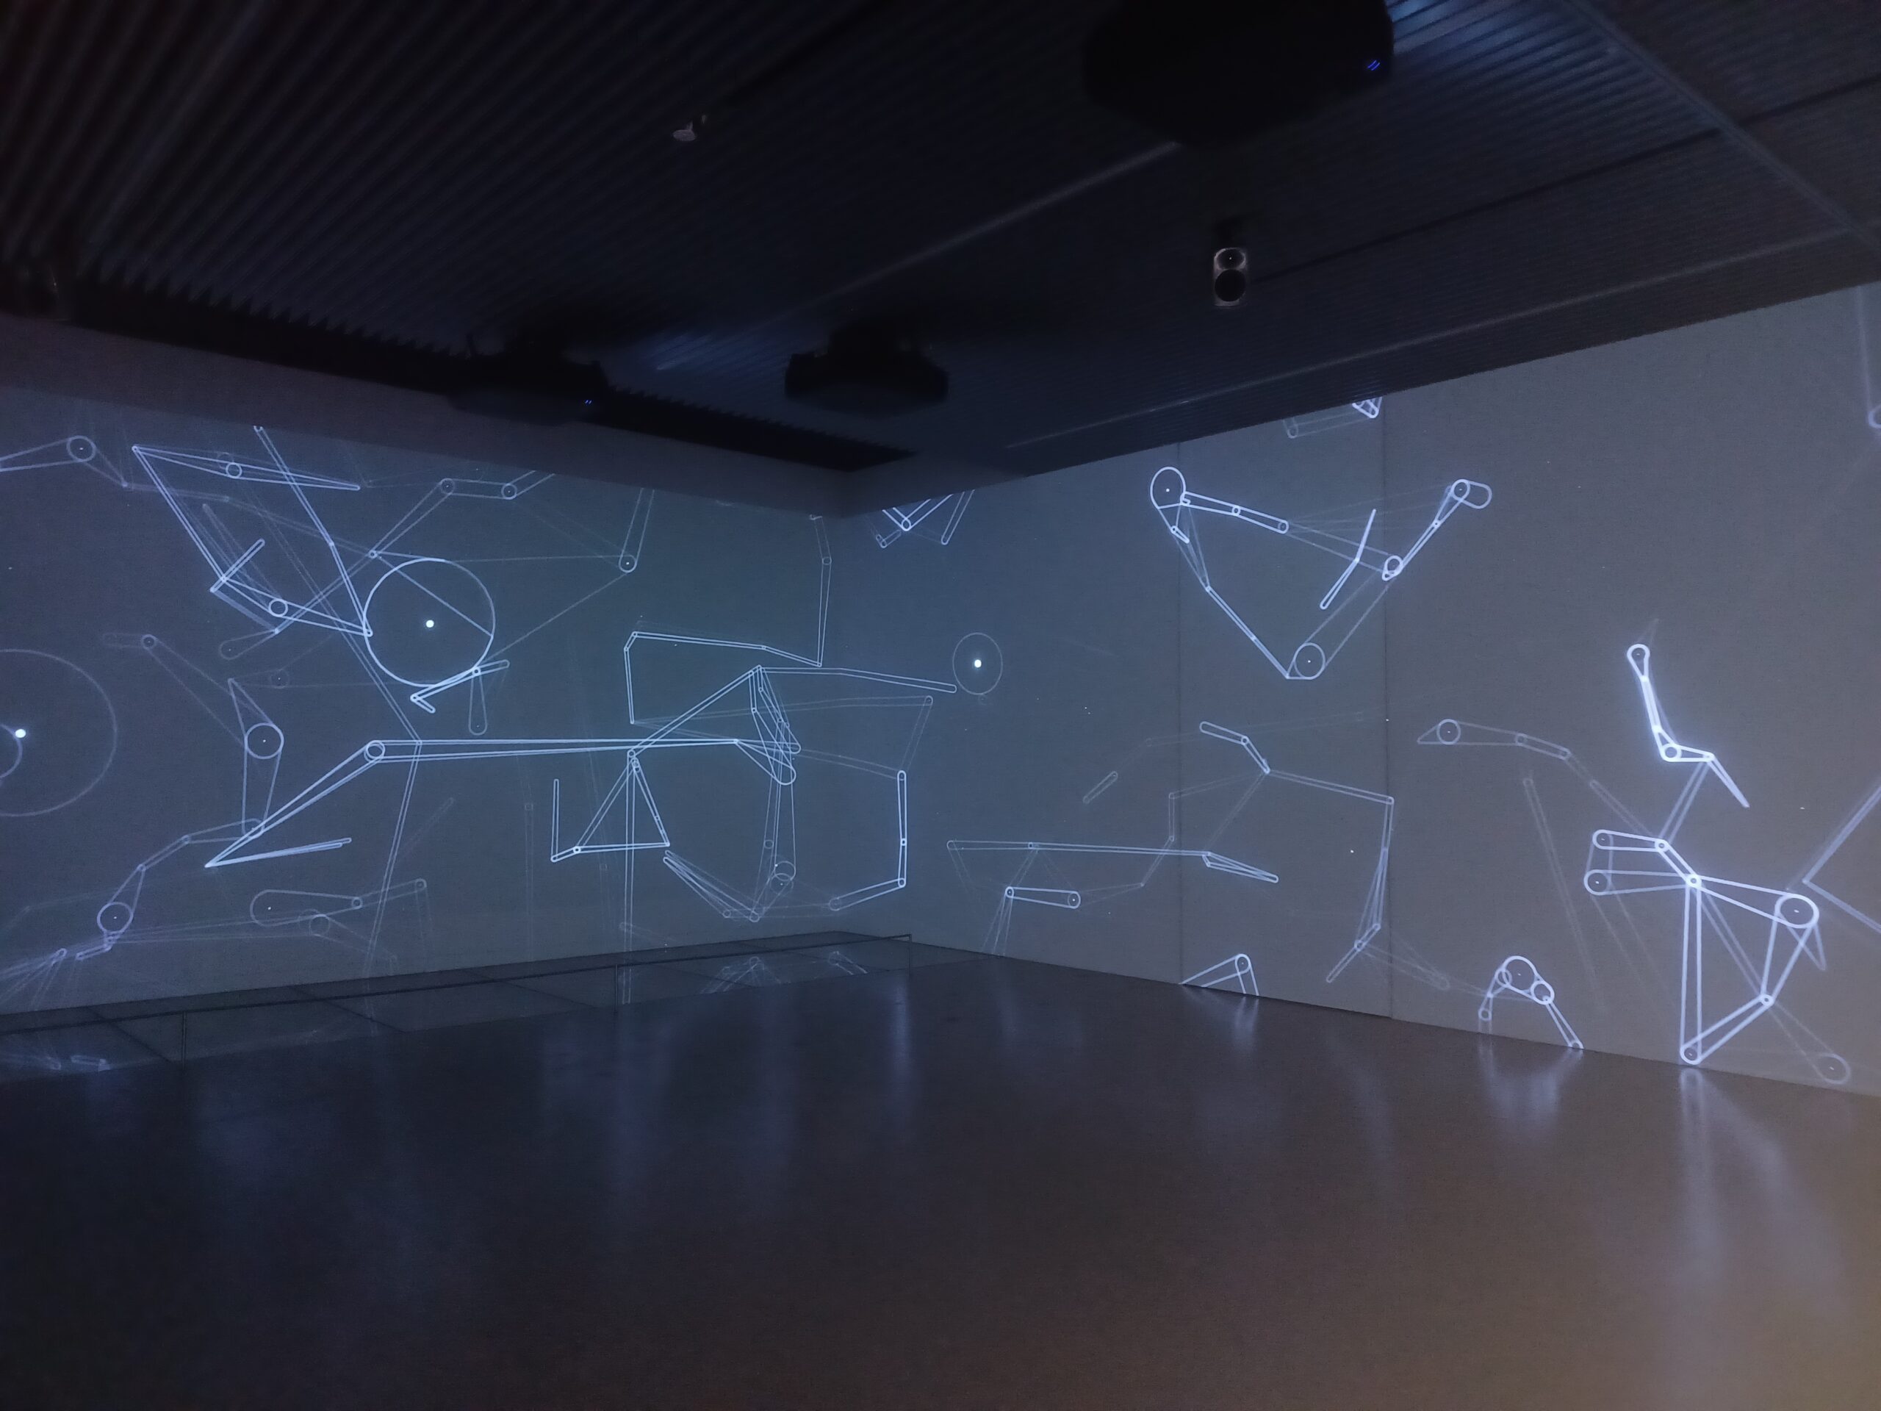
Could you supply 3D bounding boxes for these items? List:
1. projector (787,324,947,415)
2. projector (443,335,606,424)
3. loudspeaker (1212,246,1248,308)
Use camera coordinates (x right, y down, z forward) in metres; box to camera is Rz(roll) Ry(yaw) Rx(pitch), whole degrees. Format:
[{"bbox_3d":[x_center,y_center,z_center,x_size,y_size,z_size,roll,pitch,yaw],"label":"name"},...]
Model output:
[{"bbox_3d":[-0.364,-1.619,6.668,0.590,0.230,0.560,3,-4,-41],"label":"projector"},{"bbox_3d":[-2.066,-1.616,6.818,0.560,0.230,0.590,3,-4,-41],"label":"projector"},{"bbox_3d":[1.148,-1.701,5.400,0.147,0.230,0.140,0,9,12],"label":"loudspeaker"}]

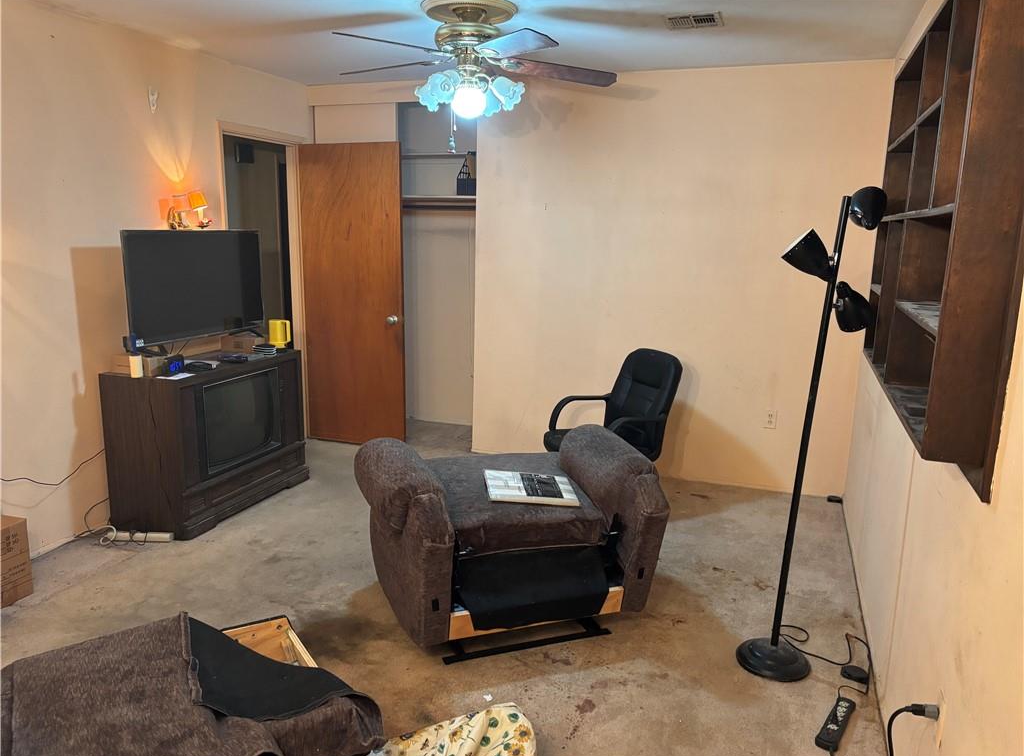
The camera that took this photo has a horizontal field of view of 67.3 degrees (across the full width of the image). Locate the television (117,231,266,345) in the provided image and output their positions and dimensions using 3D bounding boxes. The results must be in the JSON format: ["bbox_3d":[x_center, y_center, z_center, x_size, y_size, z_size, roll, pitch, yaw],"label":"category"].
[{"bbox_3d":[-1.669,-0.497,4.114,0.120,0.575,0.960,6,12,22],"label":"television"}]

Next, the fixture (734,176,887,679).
[{"bbox_3d":[0.964,0.203,2.603,0.310,1.661,0.280,9,13,20],"label":"fixture"}]

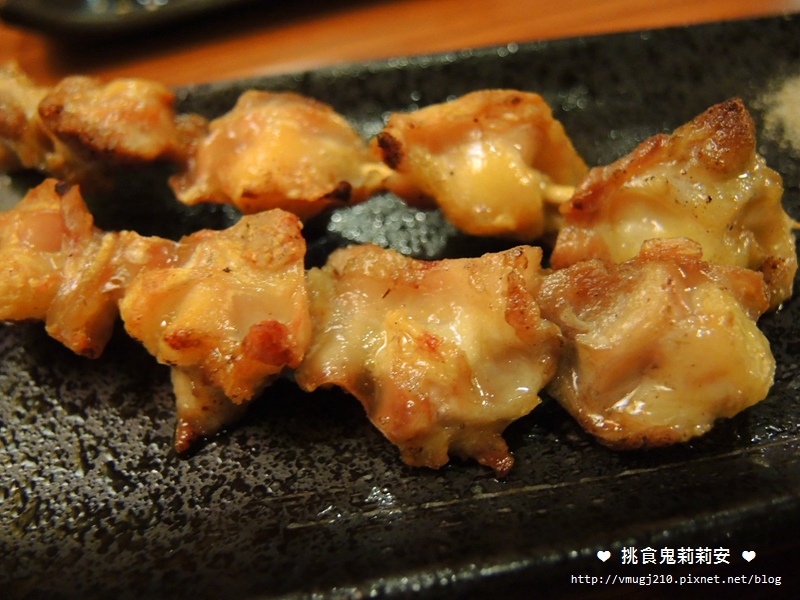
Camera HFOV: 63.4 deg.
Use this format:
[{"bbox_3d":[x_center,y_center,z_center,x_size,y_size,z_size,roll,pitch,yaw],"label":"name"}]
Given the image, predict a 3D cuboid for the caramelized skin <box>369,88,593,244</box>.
[{"bbox_3d":[0.022,-0.036,0.173,0.052,0.033,0.036,10,46,13],"label":"caramelized skin"}]

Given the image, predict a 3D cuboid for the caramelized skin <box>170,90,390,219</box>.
[{"bbox_3d":[-0.033,-0.041,0.183,0.057,0.030,0.034,8,46,11],"label":"caramelized skin"}]

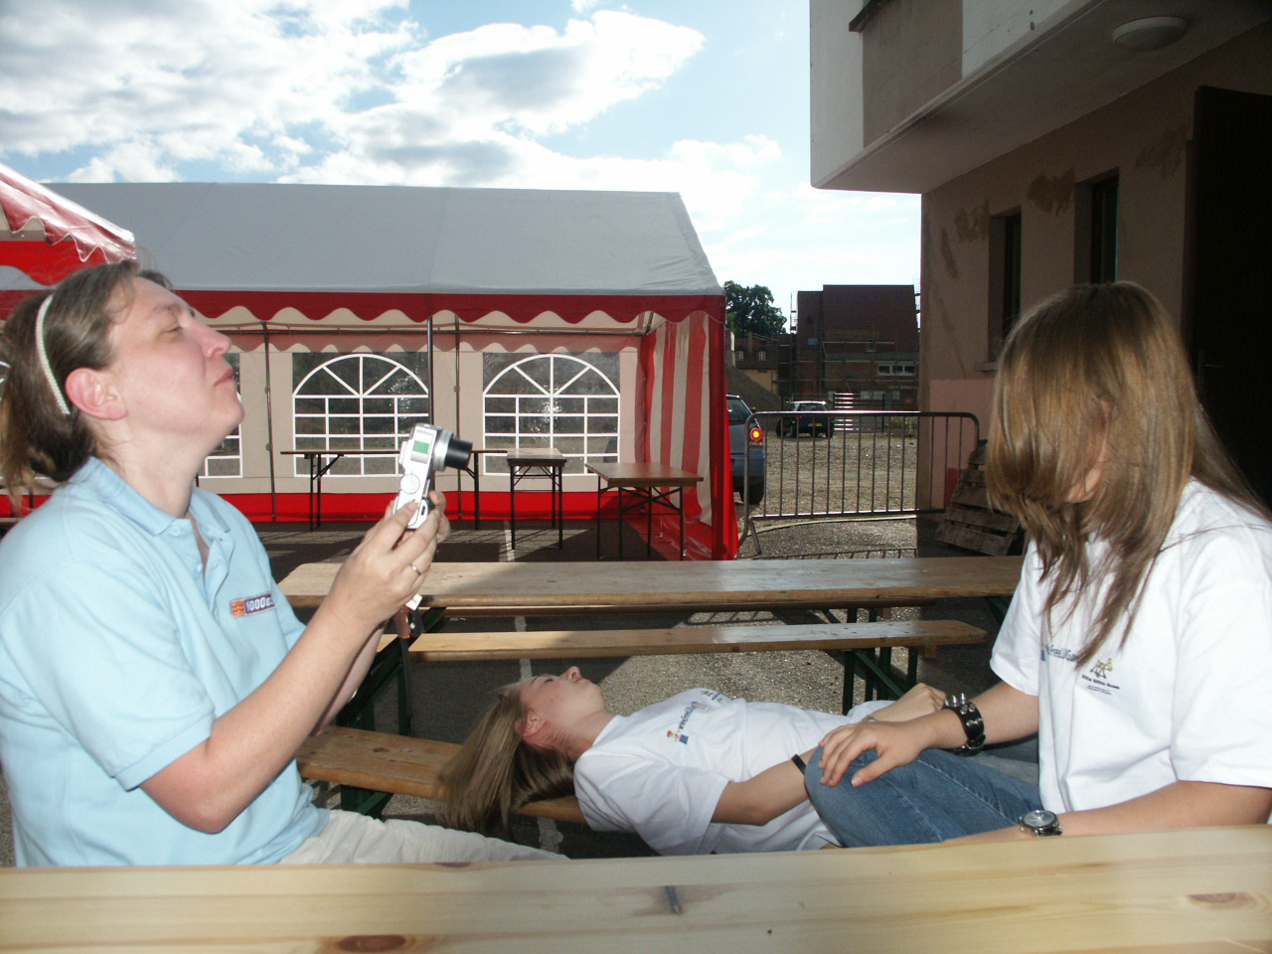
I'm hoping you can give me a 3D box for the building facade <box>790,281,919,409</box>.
[{"bbox_3d":[22.994,-13.383,107.000,12.500,13.000,9.000,0,4,3],"label":"building facade"}]

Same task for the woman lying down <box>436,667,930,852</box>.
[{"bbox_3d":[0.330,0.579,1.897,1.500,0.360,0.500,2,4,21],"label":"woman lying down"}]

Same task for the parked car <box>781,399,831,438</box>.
[{"bbox_3d":[6.814,-2.285,41.500,1.650,1.480,3.800,0,4,-4],"label":"parked car"}]

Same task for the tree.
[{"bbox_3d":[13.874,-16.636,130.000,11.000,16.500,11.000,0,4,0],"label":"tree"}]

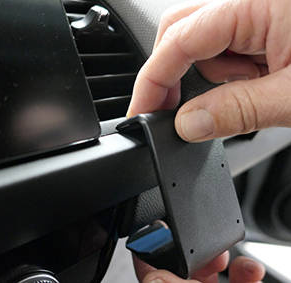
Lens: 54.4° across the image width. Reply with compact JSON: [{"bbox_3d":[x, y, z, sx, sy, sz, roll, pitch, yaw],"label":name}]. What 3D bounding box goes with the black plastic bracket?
[{"bbox_3d":[0.015,0.022,0.153,0.051,0.073,0.042,-12,-3,-40],"label":"black plastic bracket"}]

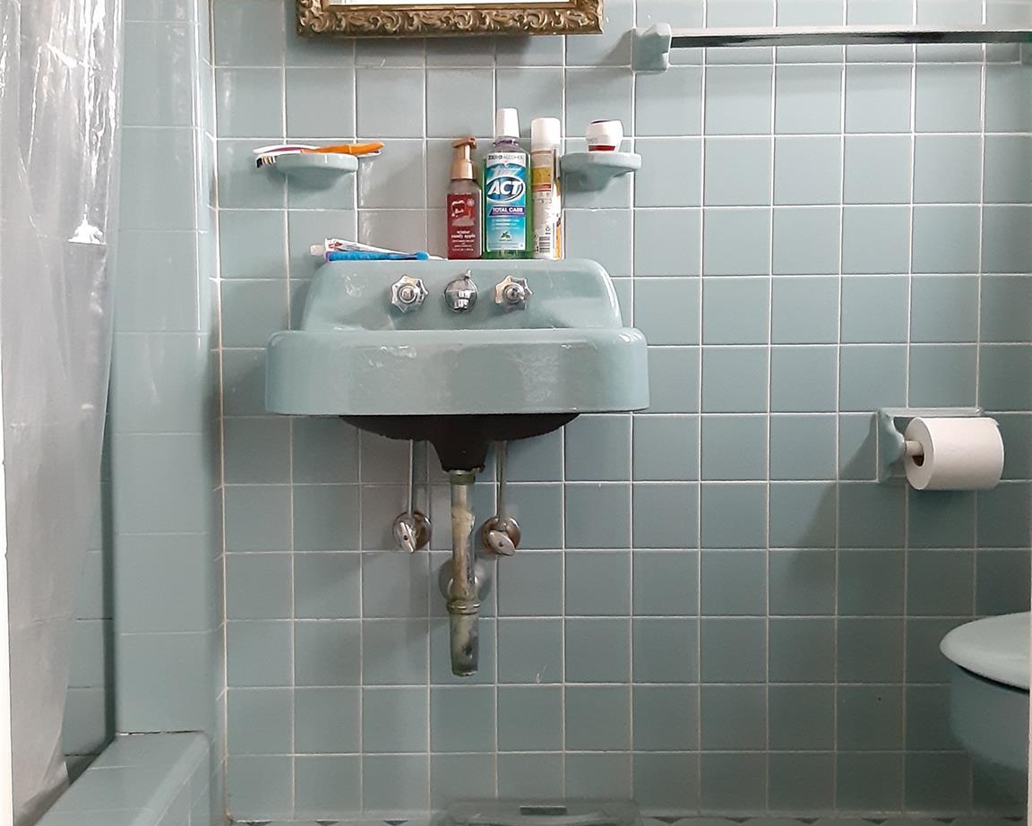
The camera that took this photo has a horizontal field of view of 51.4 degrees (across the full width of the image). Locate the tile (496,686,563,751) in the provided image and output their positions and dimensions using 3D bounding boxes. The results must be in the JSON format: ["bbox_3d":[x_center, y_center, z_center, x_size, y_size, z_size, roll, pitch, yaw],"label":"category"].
[{"bbox_3d":[0.024,0.498,1.747,0.108,0.108,0.010,0,3,0],"label":"tile"}]

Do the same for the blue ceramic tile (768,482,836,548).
[{"bbox_3d":[0.463,0.166,1.730,0.108,0.108,0.010,0,3,0],"label":"blue ceramic tile"}]

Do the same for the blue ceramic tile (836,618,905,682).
[{"bbox_3d":[0.572,0.384,1.734,0.108,0.108,0.009,0,3,0],"label":"blue ceramic tile"}]

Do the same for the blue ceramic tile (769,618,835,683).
[{"bbox_3d":[0.462,0.384,1.744,0.108,0.108,0.010,0,3,0],"label":"blue ceramic tile"}]

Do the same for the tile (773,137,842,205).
[{"bbox_3d":[0.457,-0.381,1.692,0.107,0.107,0.010,0,3,0],"label":"tile"}]

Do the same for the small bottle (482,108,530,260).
[{"bbox_3d":[-0.012,-0.351,1.648,0.075,0.231,0.052,0,3,4],"label":"small bottle"}]

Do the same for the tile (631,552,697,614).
[{"bbox_3d":[0.243,0.276,1.736,0.108,0.108,0.010,0,3,0],"label":"tile"}]

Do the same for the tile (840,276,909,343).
[{"bbox_3d":[0.569,-0.165,1.702,0.108,0.108,0.009,0,3,1],"label":"tile"}]

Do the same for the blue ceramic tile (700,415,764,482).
[{"bbox_3d":[0.349,0.057,1.718,0.107,0.107,0.010,0,3,0],"label":"blue ceramic tile"}]

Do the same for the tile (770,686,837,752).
[{"bbox_3d":[0.464,0.497,1.750,0.108,0.108,0.009,0,3,0],"label":"tile"}]

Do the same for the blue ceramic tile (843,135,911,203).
[{"bbox_3d":[0.569,-0.383,1.689,0.108,0.108,0.009,0,3,1],"label":"blue ceramic tile"}]

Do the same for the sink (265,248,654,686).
[{"bbox_3d":[-0.072,0.071,1.502,0.487,0.586,0.435,0,3,1],"label":"sink"}]

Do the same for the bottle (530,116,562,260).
[{"bbox_3d":[0.048,-0.345,1.664,0.046,0.221,0.046,0,3,0],"label":"bottle"}]

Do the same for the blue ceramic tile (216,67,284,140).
[{"bbox_3d":[-0.421,-0.490,1.701,0.108,0.108,0.009,0,3,0],"label":"blue ceramic tile"}]

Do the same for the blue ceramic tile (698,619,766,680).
[{"bbox_3d":[0.351,0.384,1.744,0.108,0.108,0.010,0,3,0],"label":"blue ceramic tile"}]

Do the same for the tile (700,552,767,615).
[{"bbox_3d":[0.353,0.277,1.743,0.108,0.108,0.009,0,3,0],"label":"tile"}]

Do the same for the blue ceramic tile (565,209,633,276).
[{"bbox_3d":[0.132,-0.271,1.701,0.108,0.108,0.009,0,3,0],"label":"blue ceramic tile"}]

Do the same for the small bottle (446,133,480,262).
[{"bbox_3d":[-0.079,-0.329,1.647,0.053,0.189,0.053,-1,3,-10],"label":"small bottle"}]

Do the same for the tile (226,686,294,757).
[{"bbox_3d":[-0.418,0.503,1.756,0.108,0.108,0.009,0,3,0],"label":"tile"}]

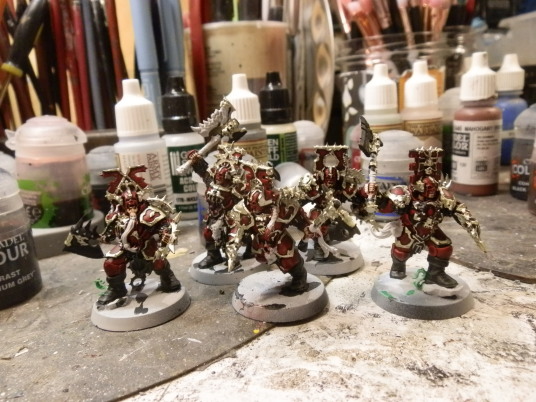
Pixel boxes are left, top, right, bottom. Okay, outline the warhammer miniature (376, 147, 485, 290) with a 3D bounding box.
[{"bbox_3d":[0.046,0.003,0.133,0.038,0.058,0.034,-4,16,3],"label":"warhammer miniature"}]

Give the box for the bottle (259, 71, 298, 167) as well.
[{"bbox_3d":[0.006,-0.037,0.255,0.024,0.073,0.024,4,18,29],"label":"bottle"}]

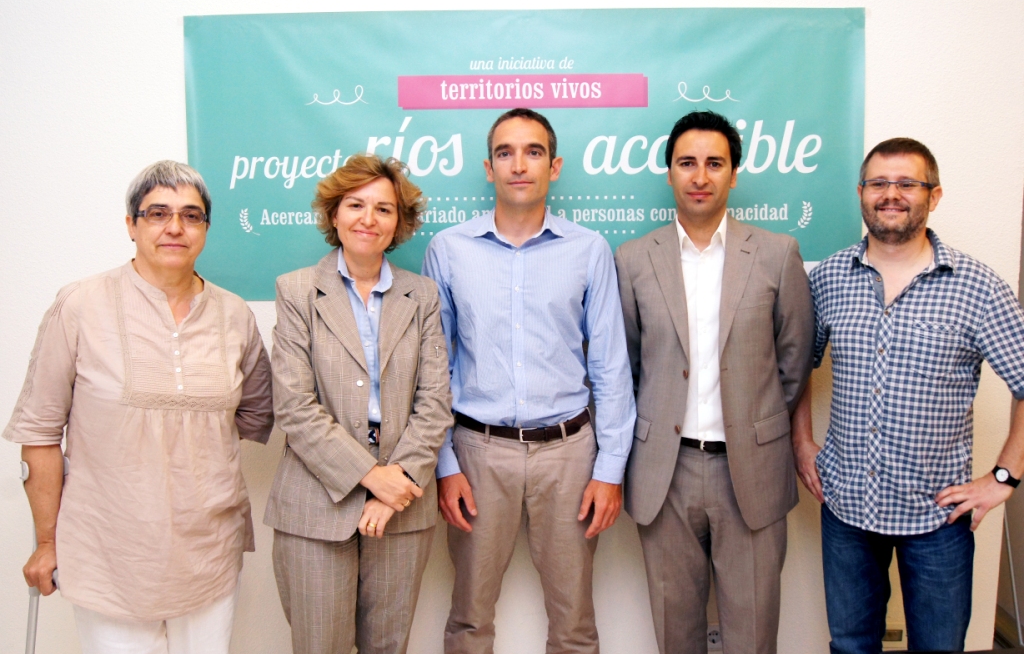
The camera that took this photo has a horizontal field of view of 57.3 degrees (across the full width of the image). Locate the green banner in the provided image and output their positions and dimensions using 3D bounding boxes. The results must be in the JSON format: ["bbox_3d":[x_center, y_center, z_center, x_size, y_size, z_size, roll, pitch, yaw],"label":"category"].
[{"bbox_3d":[0.040,-0.485,2.680,1.930,0.808,0.025,0,5,1],"label":"green banner"}]

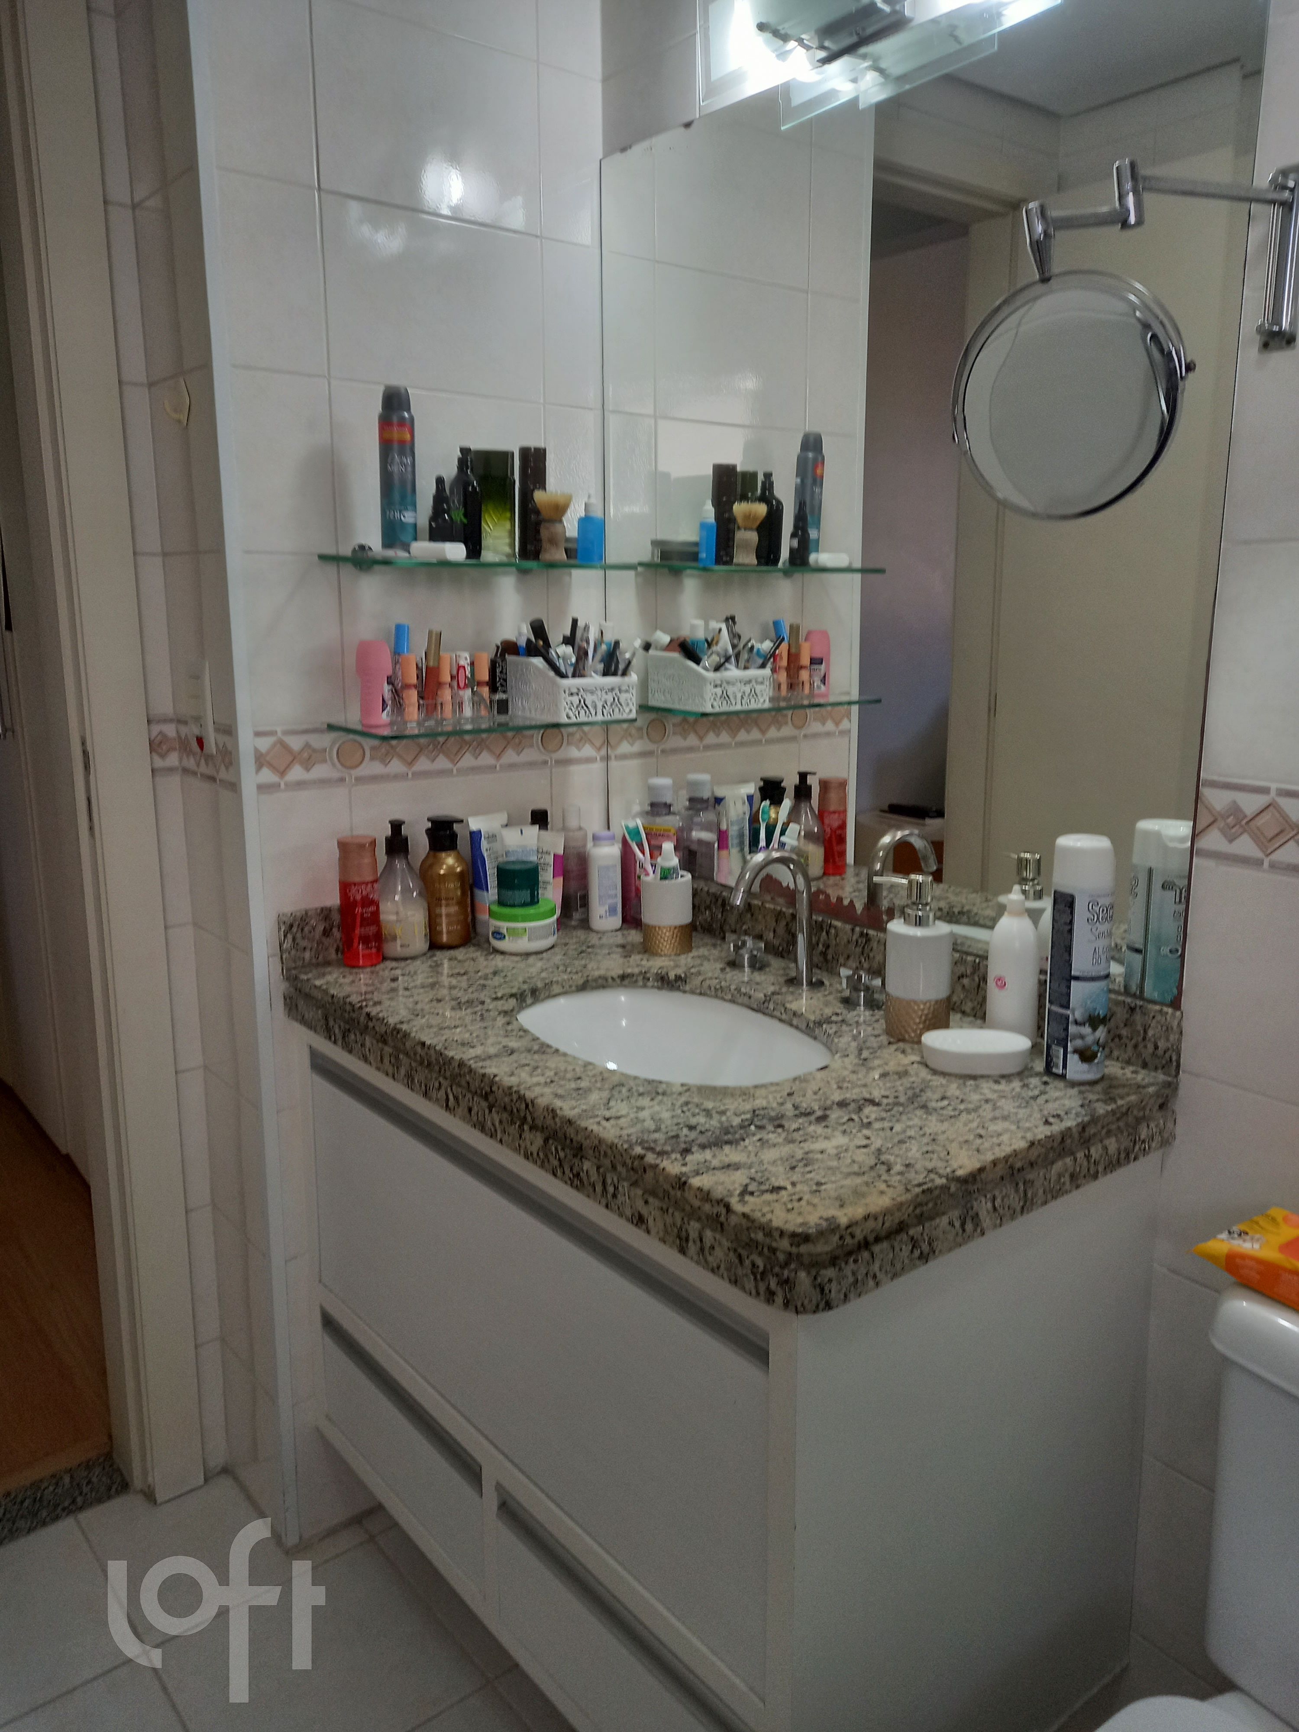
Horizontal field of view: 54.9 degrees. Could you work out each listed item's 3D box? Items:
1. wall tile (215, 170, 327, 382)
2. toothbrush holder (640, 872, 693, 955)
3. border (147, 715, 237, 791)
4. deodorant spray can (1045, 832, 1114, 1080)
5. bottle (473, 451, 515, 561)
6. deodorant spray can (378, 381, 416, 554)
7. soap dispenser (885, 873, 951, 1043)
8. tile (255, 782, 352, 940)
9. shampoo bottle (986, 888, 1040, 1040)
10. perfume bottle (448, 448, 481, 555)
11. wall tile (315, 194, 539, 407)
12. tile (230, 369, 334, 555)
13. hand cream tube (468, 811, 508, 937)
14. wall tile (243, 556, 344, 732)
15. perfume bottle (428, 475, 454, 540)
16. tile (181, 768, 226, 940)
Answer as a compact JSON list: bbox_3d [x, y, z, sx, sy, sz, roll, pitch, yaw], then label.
[{"bbox_3d":[-0.425,-0.664,1.413,0.119,0.203,0.010,-9,15,-38],"label":"wall tile"},{"bbox_3d":[0.023,0.061,1.615,0.065,0.097,0.065,0,11,1],"label":"toothbrush holder"},{"bbox_3d":[-0.565,-0.141,1.546,0.042,0.074,0.202,-9,14,-38],"label":"border"},{"bbox_3d":[0.402,0.084,1.167,0.053,0.226,0.053,0,12,0],"label":"deodorant spray can"},{"bbox_3d":[-0.193,-0.452,1.571,0.052,0.133,0.034,-2,12,-11],"label":"bottle"},{"bbox_3d":[-0.297,-0.464,1.478,0.043,0.193,0.043,0,12,0],"label":"deodorant spray can"},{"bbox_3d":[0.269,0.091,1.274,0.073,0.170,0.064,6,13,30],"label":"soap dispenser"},{"bbox_3d":[-0.423,0.004,1.550,0.119,0.202,0.010,-9,15,-38],"label":"tile"},{"bbox_3d":[0.364,0.098,1.249,0.049,0.166,0.049,-10,15,-40],"label":"shampoo bottle"},{"bbox_3d":[-0.224,-0.446,1.540,0.041,0.137,0.041,0,11,0],"label":"perfume bottle"},{"bbox_3d":[-0.261,-0.692,1.544,0.304,0.203,0.010,-9,15,-38],"label":"wall tile"},{"bbox_3d":[-0.425,-0.470,1.464,0.116,0.204,0.010,-9,14,-38],"label":"tile"},{"bbox_3d":[-0.212,0.013,1.677,0.047,0.165,0.070,10,16,42],"label":"hand cream tube"},{"bbox_3d":[-0.424,-0.267,1.495,0.119,0.207,0.010,-9,15,-38],"label":"wall tile"},{"bbox_3d":[-0.248,-0.416,1.496,0.030,0.096,0.030,-2,11,-9],"label":"perfume bottle"},{"bbox_3d":[-0.567,-0.013,1.609,0.010,0.204,0.131,-9,14,-38],"label":"tile"}]

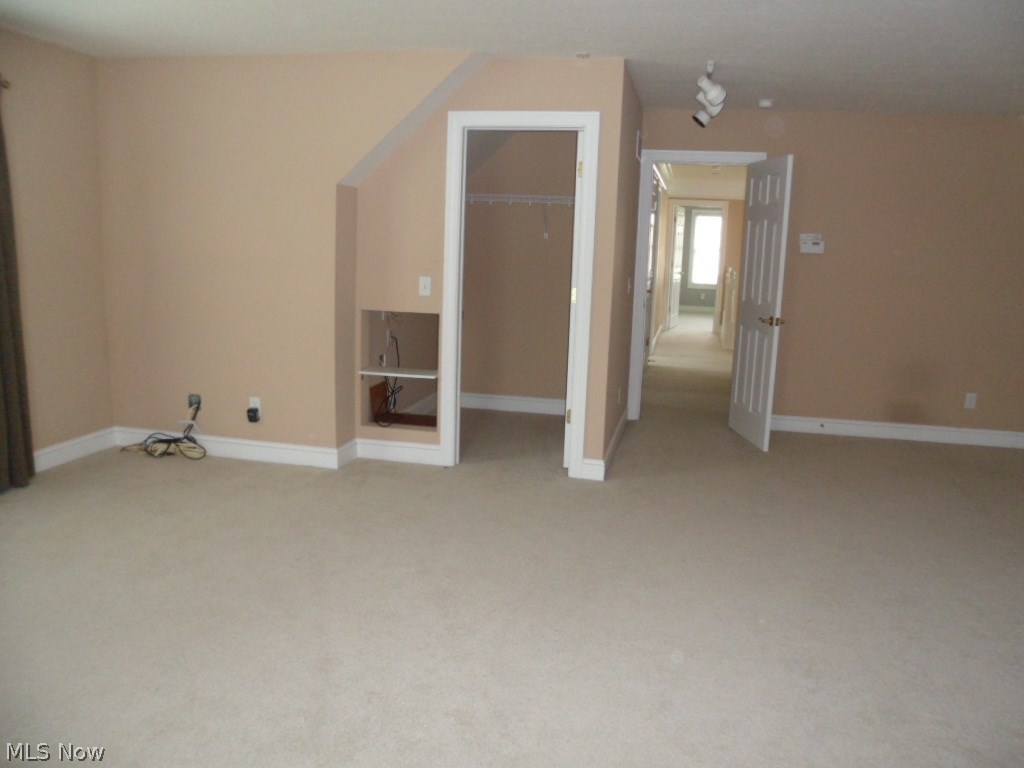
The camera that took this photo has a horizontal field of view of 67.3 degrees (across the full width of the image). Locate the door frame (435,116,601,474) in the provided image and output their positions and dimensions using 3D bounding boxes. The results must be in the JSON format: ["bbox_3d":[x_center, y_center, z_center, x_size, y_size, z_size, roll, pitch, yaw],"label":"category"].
[{"bbox_3d":[0.037,-0.516,4.673,0.904,2.154,0.120,4,11,12],"label":"door frame"}]

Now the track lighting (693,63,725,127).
[{"bbox_3d":[1.217,-1.767,4.770,0.200,0.220,1.000,4,11,12],"label":"track lighting"}]

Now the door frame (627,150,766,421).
[{"bbox_3d":[1.453,-0.739,6.152,0.927,2.145,0.140,4,11,12],"label":"door frame"}]

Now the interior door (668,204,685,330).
[{"bbox_3d":[2.850,-1.968,13.209,0.045,2.030,0.740,6,11,22],"label":"interior door"}]

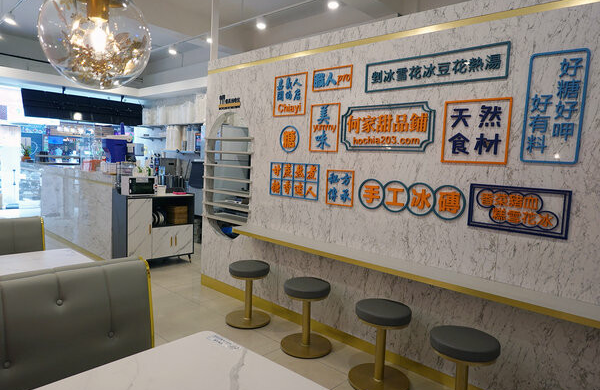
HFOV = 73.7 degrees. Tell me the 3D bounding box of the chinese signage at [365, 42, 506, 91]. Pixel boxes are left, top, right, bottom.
[{"bbox_3d":[0.802,-0.775,2.489,0.918,0.193,0.030,7,7,42],"label":"chinese signage"}]

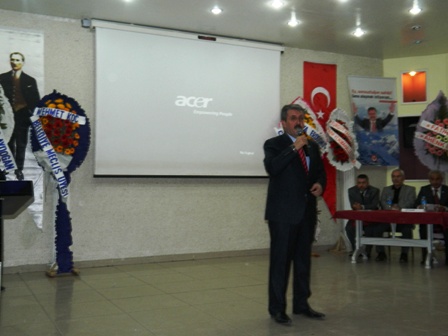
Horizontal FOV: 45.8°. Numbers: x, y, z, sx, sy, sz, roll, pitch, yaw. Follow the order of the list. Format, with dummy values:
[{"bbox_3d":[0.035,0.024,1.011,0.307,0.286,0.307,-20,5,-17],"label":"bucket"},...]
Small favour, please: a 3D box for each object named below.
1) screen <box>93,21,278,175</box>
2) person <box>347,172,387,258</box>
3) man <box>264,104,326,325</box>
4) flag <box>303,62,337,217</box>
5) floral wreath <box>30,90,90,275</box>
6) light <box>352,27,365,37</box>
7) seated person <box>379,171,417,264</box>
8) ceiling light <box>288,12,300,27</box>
[{"bbox_3d":[-0.410,-0.917,7.836,3.056,2.130,0.100,1,-2,-26],"label":"screen"},{"bbox_3d":[2.090,0.721,7.900,0.510,1.250,0.680,-1,-2,22],"label":"person"},{"bbox_3d":[0.585,0.356,4.330,0.510,1.740,0.380,1,-2,-35],"label":"man"},{"bbox_3d":[1.639,-0.443,8.891,0.699,2.658,0.050,1,-2,-26],"label":"flag"},{"bbox_3d":[-2.075,0.170,6.756,0.722,2.322,0.320,1,-2,-26],"label":"floral wreath"},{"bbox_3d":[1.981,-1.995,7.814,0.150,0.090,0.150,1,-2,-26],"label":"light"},{"bbox_3d":[2.520,0.681,7.680,0.540,1.310,0.680,-1,-2,22],"label":"seated person"},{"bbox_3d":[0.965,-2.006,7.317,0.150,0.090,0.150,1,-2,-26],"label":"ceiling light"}]

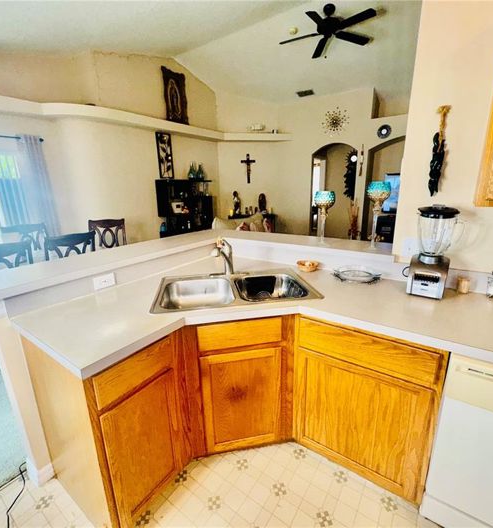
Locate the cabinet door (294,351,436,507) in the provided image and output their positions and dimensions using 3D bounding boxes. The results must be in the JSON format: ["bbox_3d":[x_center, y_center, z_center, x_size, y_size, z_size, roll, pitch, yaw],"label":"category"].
[{"bbox_3d":[0.485,0.705,1.296,0.560,0.560,0.025,9,18,34],"label":"cabinet door"}]

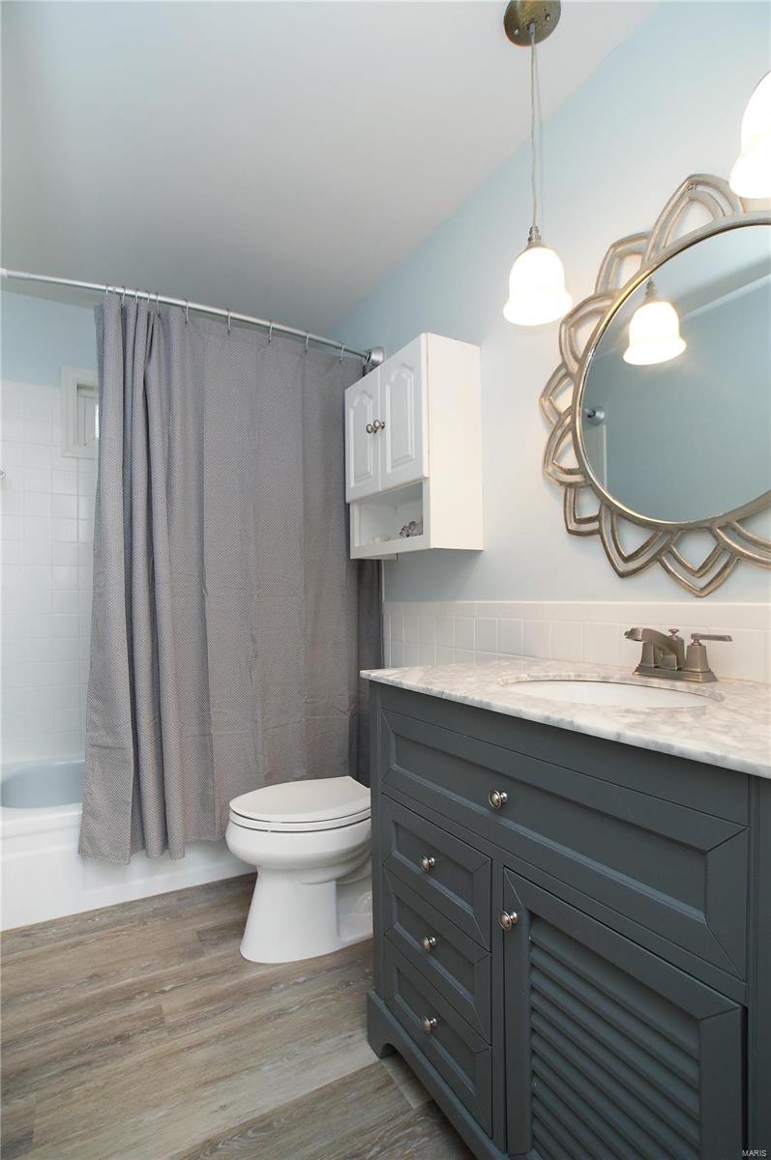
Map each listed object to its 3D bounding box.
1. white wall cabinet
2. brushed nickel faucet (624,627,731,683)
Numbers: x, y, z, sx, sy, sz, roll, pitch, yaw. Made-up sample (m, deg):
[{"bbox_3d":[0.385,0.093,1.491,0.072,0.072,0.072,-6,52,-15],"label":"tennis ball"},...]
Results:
[{"bbox_3d":[0.084,-0.430,1.896,0.230,0.682,0.535,1,-3,-31],"label":"white wall cabinet"},{"bbox_3d":[0.577,0.157,1.091,0.160,0.110,0.225,1,-3,-31],"label":"brushed nickel faucet"}]

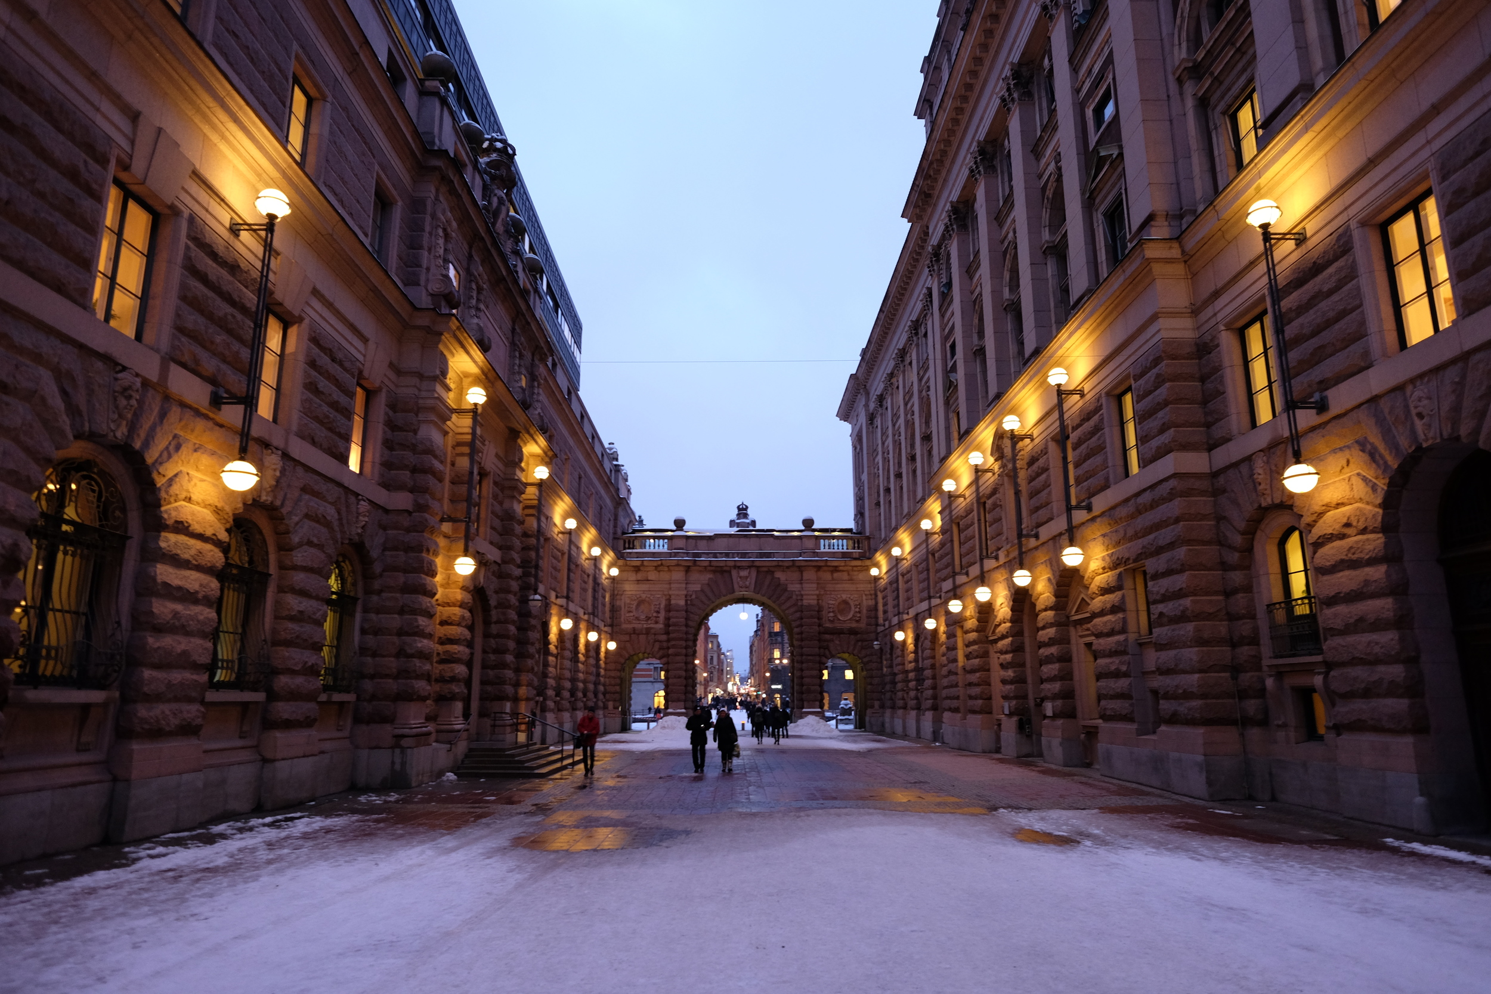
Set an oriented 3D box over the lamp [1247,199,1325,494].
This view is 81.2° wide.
[{"bbox_3d":[8.967,-2.564,14.269,0.907,5.231,0.558,0,-13,-1],"label":"lamp"}]

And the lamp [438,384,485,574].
[{"bbox_3d":[-7.511,-0.465,23.265,0.907,5.231,0.558,0,-13,-1],"label":"lamp"}]

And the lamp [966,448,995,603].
[{"bbox_3d":[8.621,1.052,31.485,0.860,5.520,0.570,0,-13,-1],"label":"lamp"}]

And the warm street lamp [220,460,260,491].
[{"bbox_3d":[-8.279,-0.353,14.258,0.560,0.540,0.560,0,-13,-1],"label":"warm street lamp"}]

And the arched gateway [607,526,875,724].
[{"bbox_3d":[-0.159,9.206,61.933,18.182,13.973,5.766,0,-13,-1],"label":"arched gateway"}]

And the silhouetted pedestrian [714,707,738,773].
[{"bbox_3d":[-0.538,6.635,23.796,0.620,1.704,0.420,0,-13,-1],"label":"silhouetted pedestrian"}]

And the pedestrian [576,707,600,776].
[{"bbox_3d":[-4.087,6.338,22.604,0.620,1.706,0.450,0,-13,-1],"label":"pedestrian"}]

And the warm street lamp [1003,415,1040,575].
[{"bbox_3d":[8.147,0.064,25.533,0.907,5.231,0.558,0,-13,-1],"label":"warm street lamp"}]

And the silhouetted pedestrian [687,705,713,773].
[{"bbox_3d":[-1.255,6.519,23.418,0.660,1.750,0.450,1,-13,-3],"label":"silhouetted pedestrian"}]

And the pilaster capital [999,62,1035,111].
[{"bbox_3d":[8.913,-13.126,28.574,0.814,1.395,1.325,0,-13,-1],"label":"pilaster capital"}]

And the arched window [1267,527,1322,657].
[{"bbox_3d":[10.204,1.738,16.156,0.380,2.350,1.400,0,-13,-1],"label":"arched window"}]

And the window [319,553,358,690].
[{"bbox_3d":[-9.140,2.860,19.504,0.400,3.050,1.750,0,-13,-1],"label":"window"}]

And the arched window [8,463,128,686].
[{"bbox_3d":[-9.043,1.028,11.717,0.400,3.050,1.750,0,-13,-1],"label":"arched window"}]

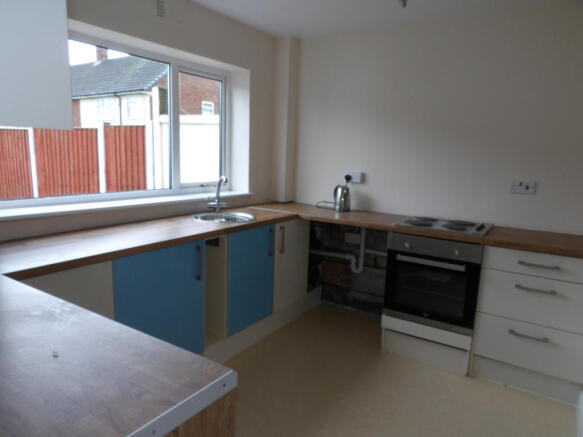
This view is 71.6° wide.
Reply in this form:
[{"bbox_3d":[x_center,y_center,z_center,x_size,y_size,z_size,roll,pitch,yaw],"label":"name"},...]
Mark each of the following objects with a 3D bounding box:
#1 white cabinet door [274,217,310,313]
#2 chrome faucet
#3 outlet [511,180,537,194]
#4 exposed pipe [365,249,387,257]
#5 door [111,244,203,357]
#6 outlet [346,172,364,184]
[{"bbox_3d":[0.004,0.352,3.264,0.022,0.713,0.508,8,11,32],"label":"white cabinet door"},{"bbox_3d":[-0.542,-0.176,3.083,0.155,0.275,0.175,-3,11,-27],"label":"chrome faucet"},{"bbox_3d":[1.611,-0.212,2.797,0.146,0.086,0.018,8,11,32],"label":"outlet"},{"bbox_3d":[0.717,0.293,3.425,0.201,0.034,0.034,8,11,32],"label":"exposed pipe"},{"bbox_3d":[-0.693,0.513,2.202,0.022,0.713,0.592,8,11,32],"label":"door"},{"bbox_3d":[0.546,-0.344,3.475,0.146,0.086,0.022,8,11,32],"label":"outlet"}]

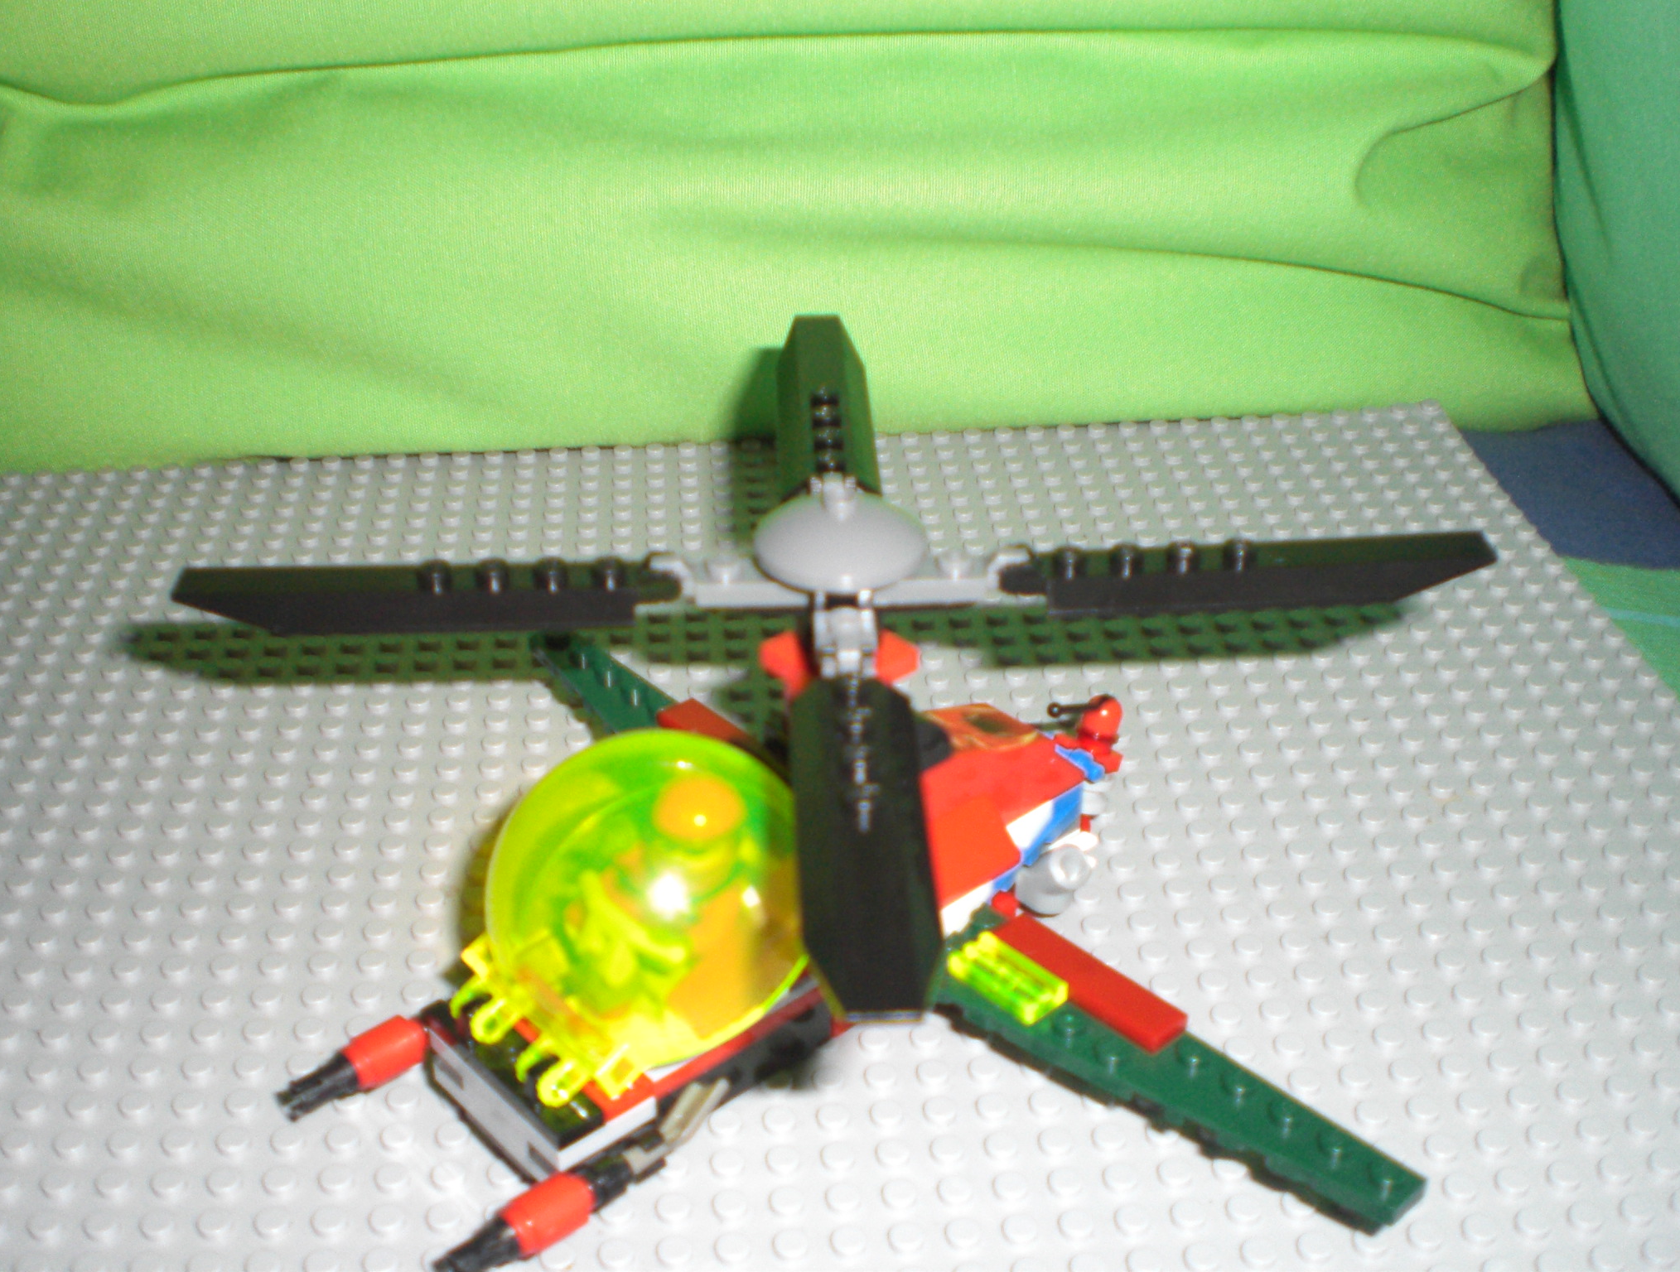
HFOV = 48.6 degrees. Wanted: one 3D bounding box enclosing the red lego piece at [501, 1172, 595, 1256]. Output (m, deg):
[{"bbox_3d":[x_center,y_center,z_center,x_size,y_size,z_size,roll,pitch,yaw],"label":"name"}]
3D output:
[{"bbox_3d":[-0.038,0.076,0.246,0.010,0.008,0.008,-25,39,-36],"label":"red lego piece"}]

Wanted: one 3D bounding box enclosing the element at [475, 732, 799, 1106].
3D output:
[{"bbox_3d":[-0.031,0.033,0.259,0.049,0.029,0.055,29,66,39],"label":"element"}]

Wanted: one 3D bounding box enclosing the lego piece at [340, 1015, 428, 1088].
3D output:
[{"bbox_3d":[-0.066,0.060,0.272,0.010,0.008,0.008,-25,39,-36],"label":"lego piece"}]

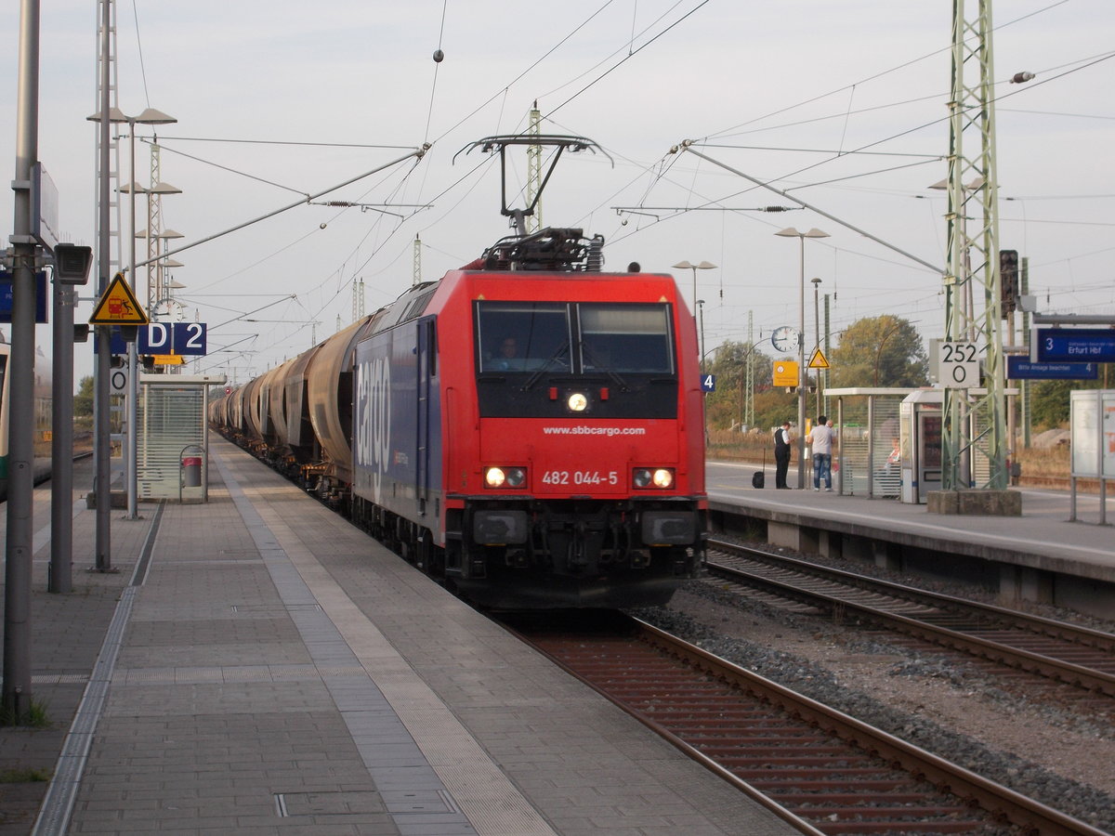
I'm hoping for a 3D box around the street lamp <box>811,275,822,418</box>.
[{"bbox_3d":[12.060,-2.280,128.000,0.500,8.350,0.500,0,0,-8],"label":"street lamp"}]

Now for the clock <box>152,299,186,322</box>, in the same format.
[{"bbox_3d":[-8.134,-2.168,57.900,0.640,0.640,0.170,0,0,-8],"label":"clock"}]

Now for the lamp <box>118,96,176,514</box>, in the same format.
[{"bbox_3d":[-6.640,-1.644,43.300,1.400,6.380,0.550,0,0,-8],"label":"lamp"}]

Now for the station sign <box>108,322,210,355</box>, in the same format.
[{"bbox_3d":[-6.355,-1.233,43.250,1.720,0.510,0.110,0,0,-8],"label":"station sign"}]

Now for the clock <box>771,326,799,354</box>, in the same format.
[{"bbox_3d":[5.568,-1.914,67.720,0.630,0.630,0.180,0,0,-7],"label":"clock"}]

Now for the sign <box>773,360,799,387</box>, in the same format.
[{"bbox_3d":[5.588,-1.070,67.720,0.635,0.617,0.050,0,0,-7],"label":"sign"}]

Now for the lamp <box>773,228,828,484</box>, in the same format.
[{"bbox_3d":[6.004,-1.458,68.000,1.410,6.400,0.550,0,0,-8],"label":"lamp"}]

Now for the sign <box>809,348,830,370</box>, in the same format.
[{"bbox_3d":[6.425,-1.446,67.920,0.560,0.485,0.040,0,0,-7],"label":"sign"}]

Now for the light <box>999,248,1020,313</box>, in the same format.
[{"bbox_3d":[14.021,-4.212,86.099,0.570,2.000,0.420,0,0,-7],"label":"light"}]

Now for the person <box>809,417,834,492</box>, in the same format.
[{"bbox_3d":[6.298,0.846,66.000,0.580,1.790,0.380,0,0,12],"label":"person"}]

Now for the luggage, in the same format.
[{"bbox_3d":[4.970,1.248,68.300,0.320,0.980,0.360,0,0,4],"label":"luggage"}]

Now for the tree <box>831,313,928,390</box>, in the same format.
[{"bbox_3d":[22.600,-2.850,195.000,7.000,8.900,7.000,0,0,7],"label":"tree"}]

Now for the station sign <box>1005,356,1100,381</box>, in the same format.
[{"bbox_3d":[9.522,-0.964,53.419,1.790,0.445,0.240,0,0,-7],"label":"station sign"}]

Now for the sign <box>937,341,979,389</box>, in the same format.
[{"bbox_3d":[7.227,-0.947,49.820,0.755,0.822,0.040,0,0,-7],"label":"sign"}]

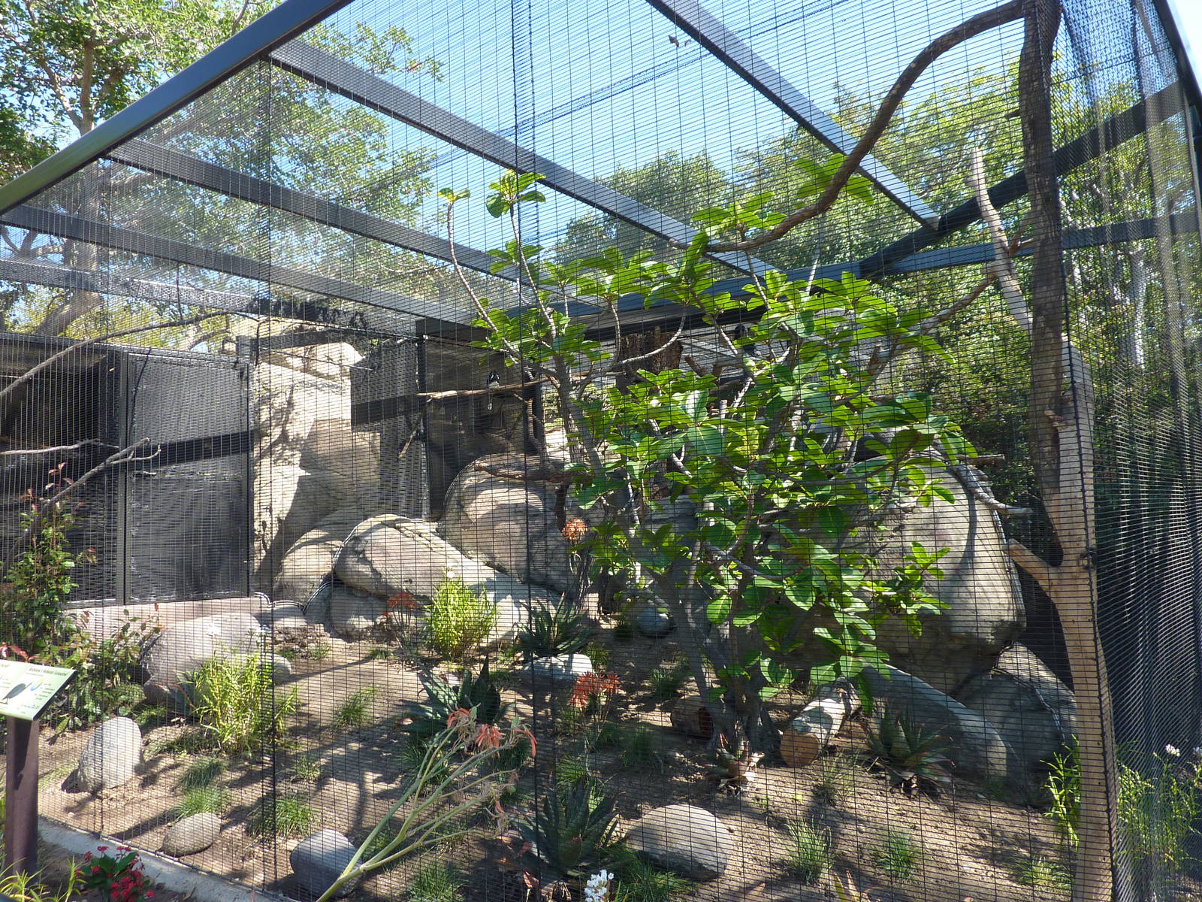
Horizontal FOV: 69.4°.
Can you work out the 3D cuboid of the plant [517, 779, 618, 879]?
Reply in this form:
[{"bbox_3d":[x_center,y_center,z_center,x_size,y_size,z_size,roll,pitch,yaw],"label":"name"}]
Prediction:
[{"bbox_3d":[-0.138,1.439,3.378,0.390,0.300,0.390,-2,-5,-3],"label":"plant"}]

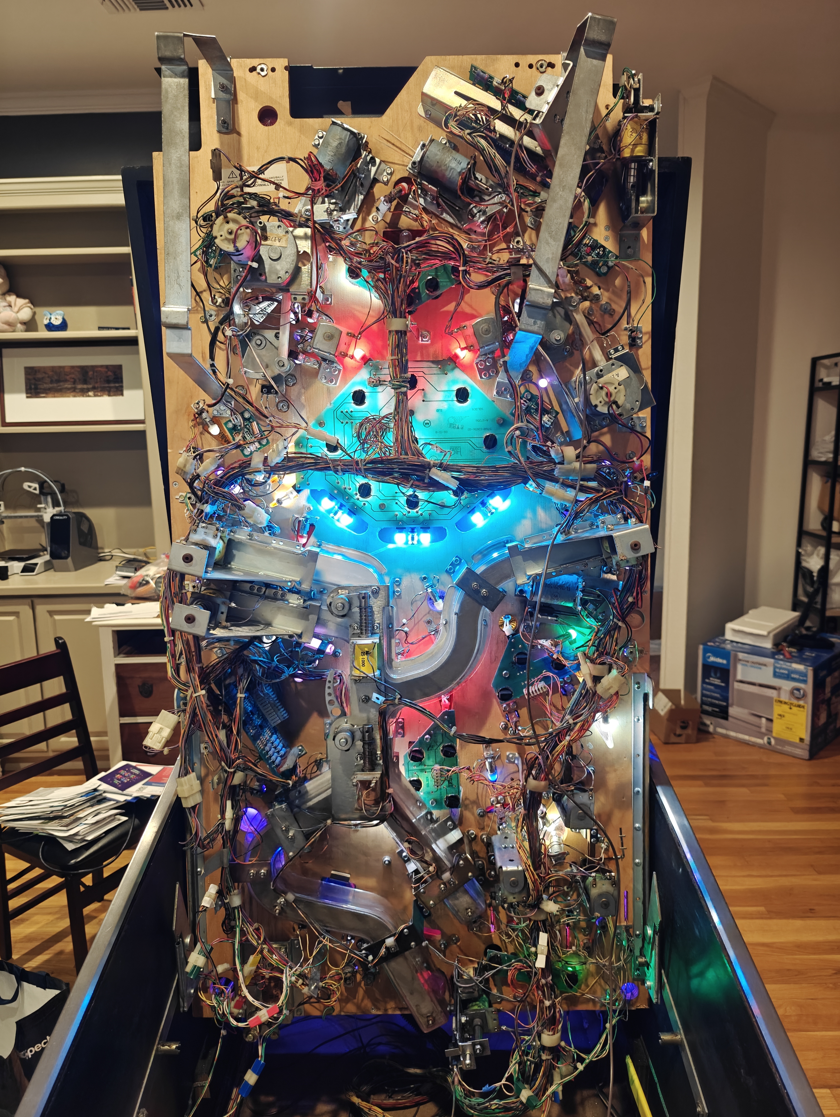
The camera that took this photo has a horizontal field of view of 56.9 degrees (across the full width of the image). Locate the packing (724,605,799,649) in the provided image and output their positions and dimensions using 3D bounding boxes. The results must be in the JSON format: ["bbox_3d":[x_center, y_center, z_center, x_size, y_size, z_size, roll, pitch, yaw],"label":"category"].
[{"bbox_3d":[1.822,0.357,4.089,0.225,0.075,0.494,8,13,41],"label":"packing"}]

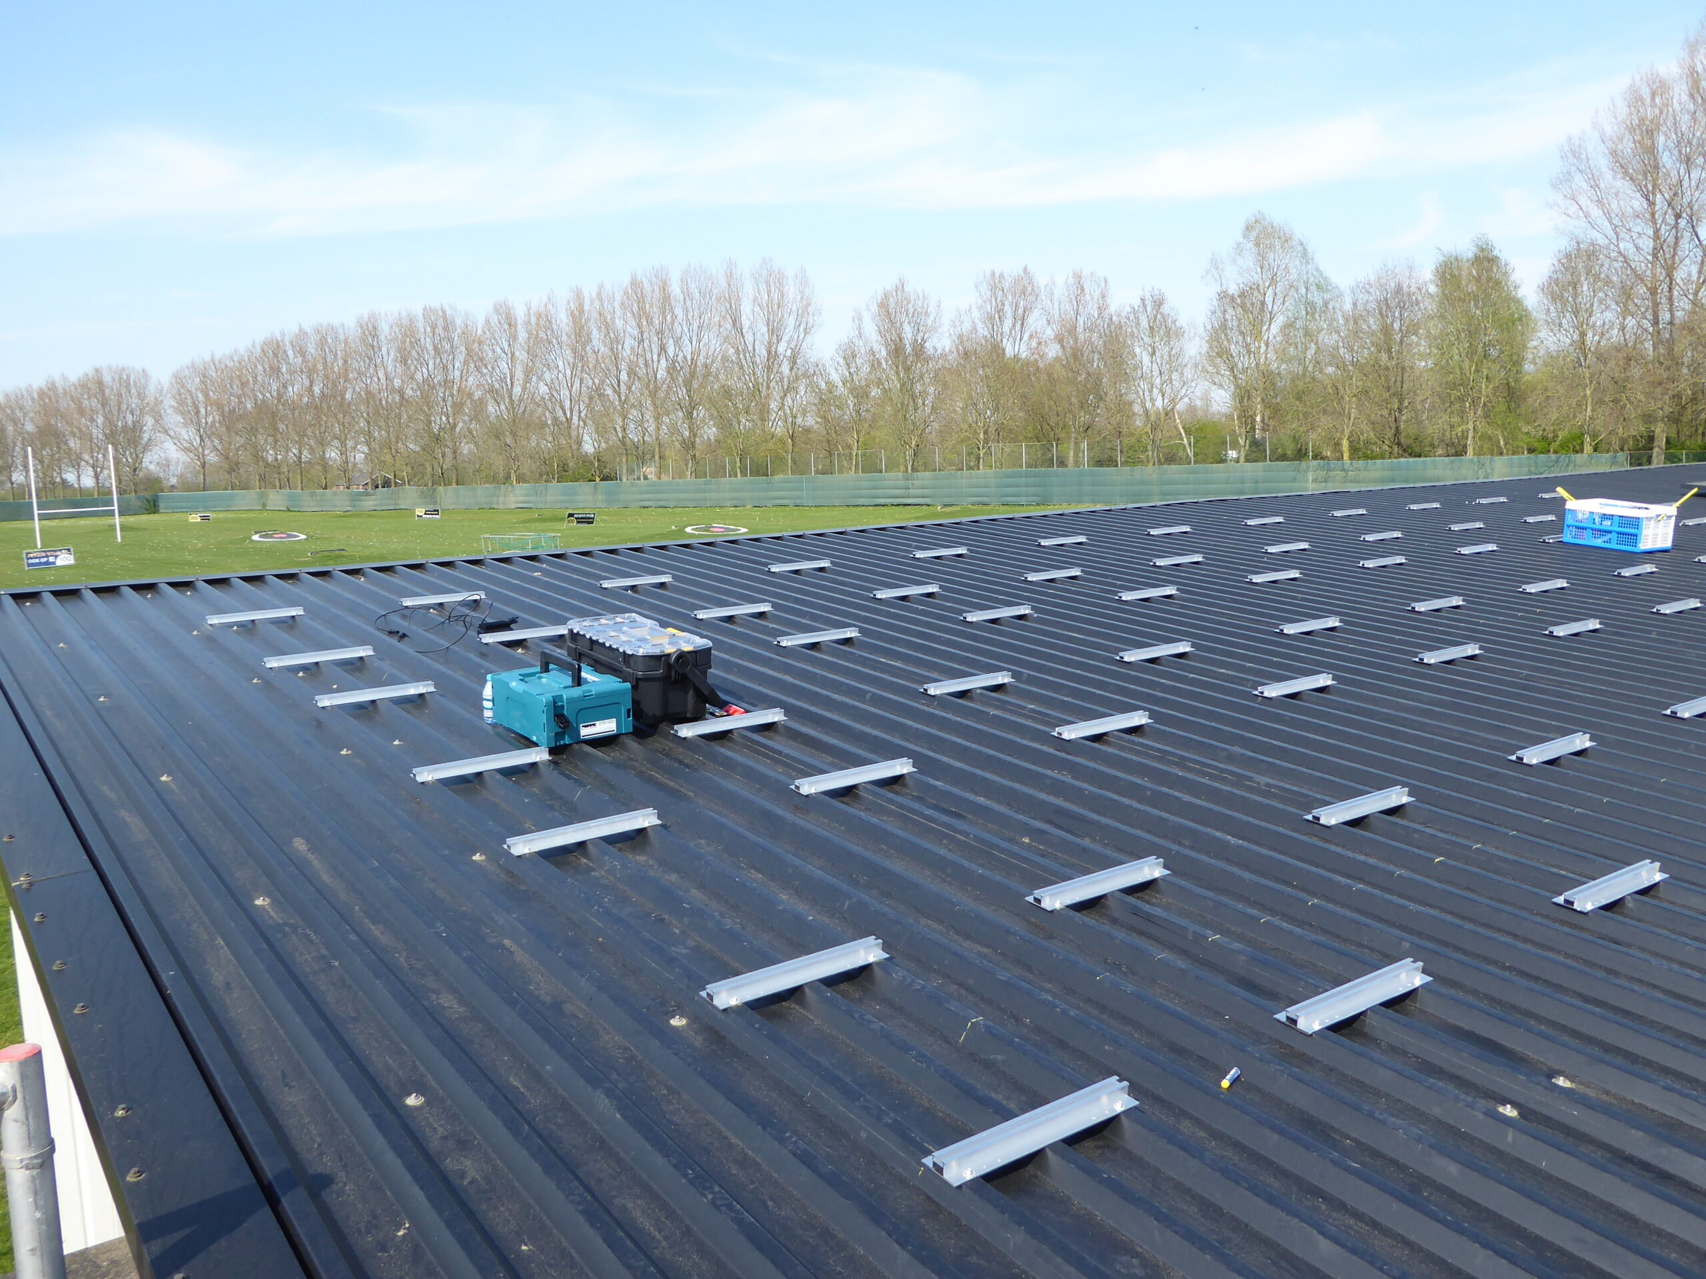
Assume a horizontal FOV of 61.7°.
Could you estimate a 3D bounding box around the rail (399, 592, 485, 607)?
[{"bbox_3d":[-1.944,-0.194,6.784,0.400,0.032,0.080,-8,15,-37],"label":"rail"}]

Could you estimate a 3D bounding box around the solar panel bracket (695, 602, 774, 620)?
[{"bbox_3d":[-0.545,-0.133,6.553,0.402,0.026,0.079,-8,15,-36],"label":"solar panel bracket"}]

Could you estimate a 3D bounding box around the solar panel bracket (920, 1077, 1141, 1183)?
[{"bbox_3d":[0.290,0.770,2.271,0.402,0.026,0.079,-8,15,-36],"label":"solar panel bracket"}]

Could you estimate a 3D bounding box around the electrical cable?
[{"bbox_3d":[-1.824,-0.078,6.068,0.460,0.100,0.860,1,12,3],"label":"electrical cable"}]

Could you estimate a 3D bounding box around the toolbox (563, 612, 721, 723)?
[{"bbox_3d":[-0.717,0.099,4.841,0.304,0.245,0.595,-7,14,-32],"label":"toolbox"}]

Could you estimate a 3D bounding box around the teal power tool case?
[{"bbox_3d":[-0.934,0.167,4.572,0.300,0.237,0.380,-9,15,-38],"label":"teal power tool case"}]

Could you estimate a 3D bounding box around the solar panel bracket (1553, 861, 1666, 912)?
[{"bbox_3d":[1.763,0.564,3.317,0.397,0.025,0.076,-8,15,-36],"label":"solar panel bracket"}]

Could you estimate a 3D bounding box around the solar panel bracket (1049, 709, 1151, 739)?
[{"bbox_3d":[0.821,0.277,4.674,0.402,0.026,0.079,-8,15,-36],"label":"solar panel bracket"}]

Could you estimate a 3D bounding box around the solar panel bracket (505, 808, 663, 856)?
[{"bbox_3d":[-0.675,0.480,3.599,0.402,0.026,0.079,-8,15,-36],"label":"solar panel bracket"}]

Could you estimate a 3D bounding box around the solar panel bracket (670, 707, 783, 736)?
[{"bbox_3d":[-0.396,0.268,4.639,0.402,0.026,0.079,-8,15,-36],"label":"solar panel bracket"}]

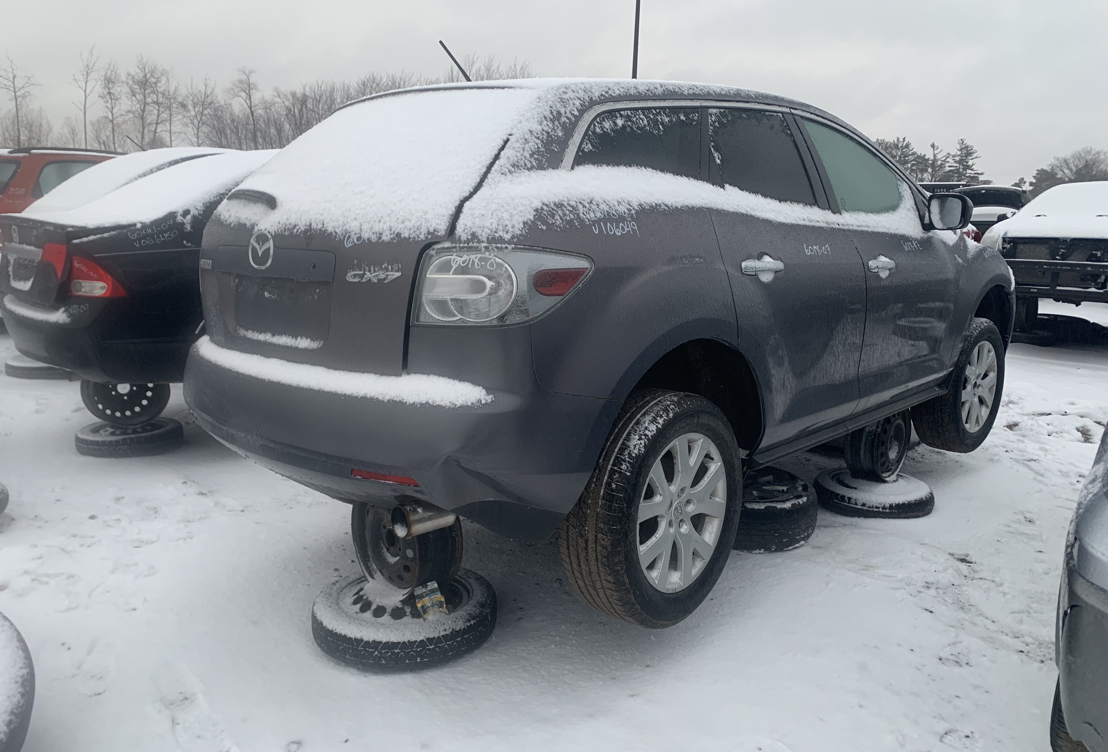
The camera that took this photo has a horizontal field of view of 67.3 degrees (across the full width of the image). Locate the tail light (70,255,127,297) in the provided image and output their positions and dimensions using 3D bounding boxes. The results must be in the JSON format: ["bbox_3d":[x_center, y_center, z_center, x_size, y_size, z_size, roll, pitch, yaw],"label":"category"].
[{"bbox_3d":[-2.498,-0.550,4.536,0.280,0.215,0.210,6,9,31],"label":"tail light"}]

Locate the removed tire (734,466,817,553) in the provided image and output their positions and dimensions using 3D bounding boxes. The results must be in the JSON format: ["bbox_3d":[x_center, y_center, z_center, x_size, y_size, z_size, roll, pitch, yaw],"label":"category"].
[{"bbox_3d":[0.870,0.594,3.850,0.660,0.230,0.660,4,12,11],"label":"removed tire"}]

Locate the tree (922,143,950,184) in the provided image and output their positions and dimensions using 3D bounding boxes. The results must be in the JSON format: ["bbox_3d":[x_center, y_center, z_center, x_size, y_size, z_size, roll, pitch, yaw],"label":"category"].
[{"bbox_3d":[34.285,-14.886,75.879,3.000,12.560,3.000,5,9,23],"label":"tree"}]

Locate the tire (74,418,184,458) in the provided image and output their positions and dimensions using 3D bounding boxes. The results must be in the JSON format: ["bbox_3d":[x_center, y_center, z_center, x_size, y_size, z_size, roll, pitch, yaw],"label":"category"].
[{"bbox_3d":[-2.760,0.400,5.430,0.625,0.180,0.625,9,11,43],"label":"tire"}]

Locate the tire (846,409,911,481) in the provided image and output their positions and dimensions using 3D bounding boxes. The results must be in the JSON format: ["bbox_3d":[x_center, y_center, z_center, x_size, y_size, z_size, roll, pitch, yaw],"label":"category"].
[{"bbox_3d":[1.763,0.345,4.530,0.180,0.450,0.450,9,11,42],"label":"tire"}]

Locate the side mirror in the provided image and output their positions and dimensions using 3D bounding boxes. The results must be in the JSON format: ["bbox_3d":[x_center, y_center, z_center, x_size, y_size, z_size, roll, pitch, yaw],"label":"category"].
[{"bbox_3d":[1.762,-0.728,3.705,0.190,0.170,0.125,10,14,43],"label":"side mirror"}]

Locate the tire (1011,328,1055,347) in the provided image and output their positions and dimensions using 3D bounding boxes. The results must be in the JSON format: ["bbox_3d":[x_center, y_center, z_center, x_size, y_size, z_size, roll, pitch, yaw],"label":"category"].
[{"bbox_3d":[5.762,-0.447,10.100,0.620,0.160,0.620,8,13,30],"label":"tire"}]

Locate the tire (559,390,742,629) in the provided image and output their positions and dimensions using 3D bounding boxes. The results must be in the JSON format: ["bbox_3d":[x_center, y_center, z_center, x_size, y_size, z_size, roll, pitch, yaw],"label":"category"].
[{"bbox_3d":[0.333,0.412,2.635,0.238,0.737,0.737,10,14,43],"label":"tire"}]

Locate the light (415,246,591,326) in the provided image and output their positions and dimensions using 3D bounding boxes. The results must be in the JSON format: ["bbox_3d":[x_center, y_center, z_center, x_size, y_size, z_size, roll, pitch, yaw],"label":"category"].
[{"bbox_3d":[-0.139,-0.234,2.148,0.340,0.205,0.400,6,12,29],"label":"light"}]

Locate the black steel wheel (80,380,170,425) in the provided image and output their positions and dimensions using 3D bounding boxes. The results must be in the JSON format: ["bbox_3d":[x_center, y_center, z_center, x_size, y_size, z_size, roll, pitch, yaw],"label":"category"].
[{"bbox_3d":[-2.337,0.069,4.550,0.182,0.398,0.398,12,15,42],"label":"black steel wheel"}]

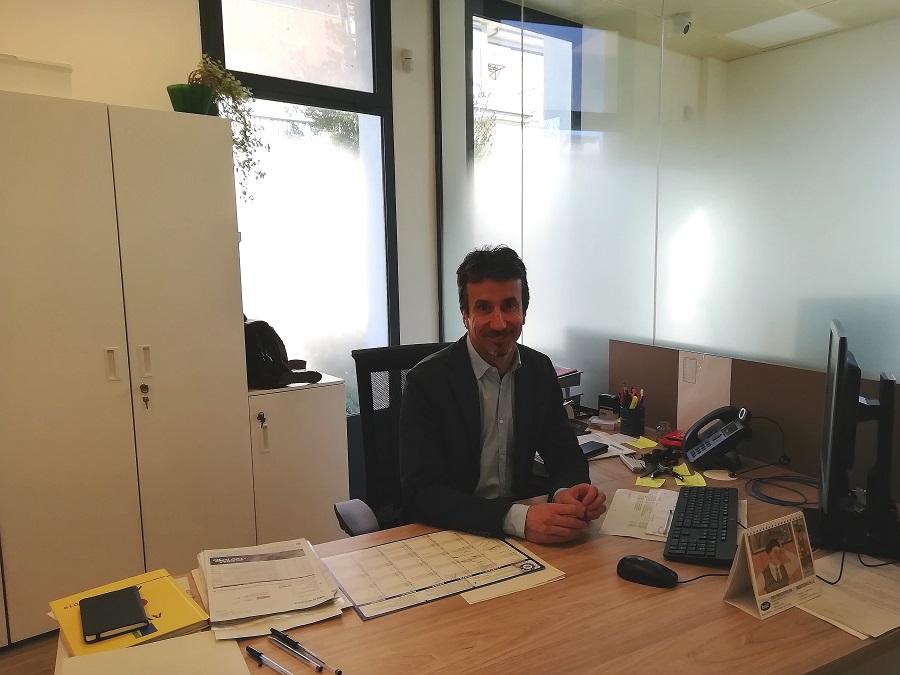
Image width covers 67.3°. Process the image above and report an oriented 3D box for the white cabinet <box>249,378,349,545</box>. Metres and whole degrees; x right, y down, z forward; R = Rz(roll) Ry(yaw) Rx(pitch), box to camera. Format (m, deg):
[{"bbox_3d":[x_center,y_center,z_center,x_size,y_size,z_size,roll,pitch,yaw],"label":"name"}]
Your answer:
[{"bbox_3d":[-0.797,0.586,3.201,0.463,0.798,0.440,-7,10,-39],"label":"white cabinet"}]

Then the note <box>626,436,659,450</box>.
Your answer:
[{"bbox_3d":[0.638,0.353,2.251,0.080,0.016,0.080,4,9,30],"label":"note"}]

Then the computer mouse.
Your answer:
[{"bbox_3d":[0.395,0.469,1.351,0.117,0.037,0.063,3,9,23],"label":"computer mouse"}]

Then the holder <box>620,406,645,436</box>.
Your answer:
[{"bbox_3d":[0.657,0.288,2.430,0.084,0.095,0.084,2,8,15],"label":"holder"}]

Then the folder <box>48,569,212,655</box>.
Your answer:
[{"bbox_3d":[-0.581,0.500,1.218,0.208,0.020,0.250,-7,10,-39],"label":"folder"}]

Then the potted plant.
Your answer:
[{"bbox_3d":[-0.962,-0.846,2.801,0.354,0.533,0.310,-7,10,-39],"label":"potted plant"}]

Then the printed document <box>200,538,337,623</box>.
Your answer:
[{"bbox_3d":[-0.365,0.472,1.338,0.212,0.010,0.297,-4,9,-23],"label":"printed document"}]

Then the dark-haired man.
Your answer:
[{"bbox_3d":[0.144,0.479,1.709,0.530,1.400,0.700,-4,8,-21],"label":"dark-haired man"}]

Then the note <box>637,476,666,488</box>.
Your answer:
[{"bbox_3d":[0.564,0.407,1.903,0.076,0.006,0.074,3,9,25],"label":"note"}]

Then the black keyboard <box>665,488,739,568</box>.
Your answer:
[{"bbox_3d":[0.602,0.438,1.597,0.155,0.026,0.442,3,9,22],"label":"black keyboard"}]

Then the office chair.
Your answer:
[{"bbox_3d":[0.049,0.604,1.870,0.630,1.110,0.650,-5,9,-28],"label":"office chair"}]

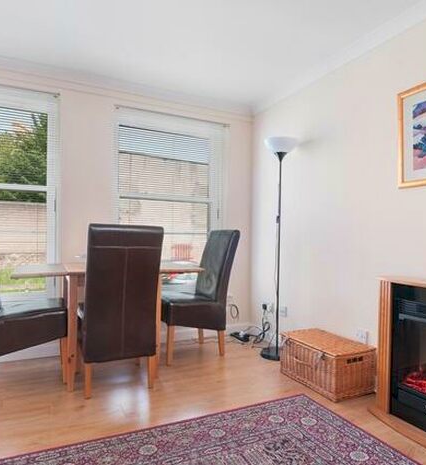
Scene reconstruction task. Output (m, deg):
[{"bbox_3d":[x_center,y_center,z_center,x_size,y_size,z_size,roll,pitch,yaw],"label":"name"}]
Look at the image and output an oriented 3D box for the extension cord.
[{"bbox_3d":[0.253,1.004,3.374,0.230,0.055,0.070,0,-1,30],"label":"extension cord"}]

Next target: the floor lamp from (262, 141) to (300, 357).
[{"bbox_3d":[0.548,0.121,2.947,0.290,1.816,0.290,1,-1,0],"label":"floor lamp"}]

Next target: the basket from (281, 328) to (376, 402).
[{"bbox_3d":[0.771,0.882,2.396,0.360,0.285,0.525,1,-1,-26],"label":"basket"}]

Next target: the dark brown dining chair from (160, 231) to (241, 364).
[{"bbox_3d":[-0.161,0.498,2.982,0.620,1.050,0.450,1,-1,-26],"label":"dark brown dining chair"}]

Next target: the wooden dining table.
[{"bbox_3d":[-0.775,0.632,2.587,1.200,0.758,0.710,1,-1,-26],"label":"wooden dining table"}]

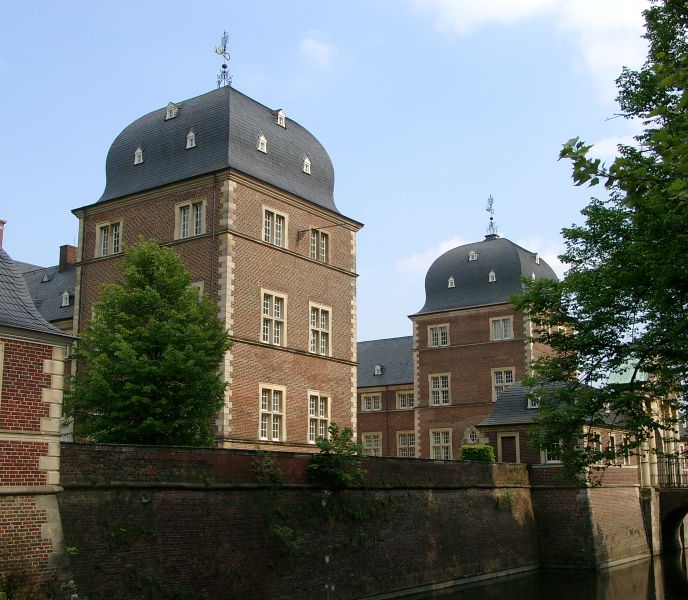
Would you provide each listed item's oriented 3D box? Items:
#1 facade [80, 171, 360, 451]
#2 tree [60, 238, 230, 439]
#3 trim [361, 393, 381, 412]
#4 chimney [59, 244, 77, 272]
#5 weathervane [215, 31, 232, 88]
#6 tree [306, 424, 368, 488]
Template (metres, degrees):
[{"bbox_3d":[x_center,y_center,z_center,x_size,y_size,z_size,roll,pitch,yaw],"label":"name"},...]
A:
[{"bbox_3d":[-7.041,2.714,49.420,11.400,15.000,11.400,-9,-15,34],"label":"facade"},{"bbox_3d":[-7.207,2.249,32.779,6.200,9.300,6.200,0,-12,0],"label":"tree"},{"bbox_3d":[2.602,9.667,82.917,2.250,1.630,0.250,-9,-15,34],"label":"trim"},{"bbox_3d":[-18.083,-2.628,58.248,0.720,1.900,1.400,-9,-15,34],"label":"chimney"},{"bbox_3d":[-7.149,-14.540,53.138,1.050,3.900,0.950,3,-13,-17],"label":"weathervane"},{"bbox_3d":[-0.250,5.207,29.237,1.500,2.200,1.900,-9,-15,34],"label":"tree"}]

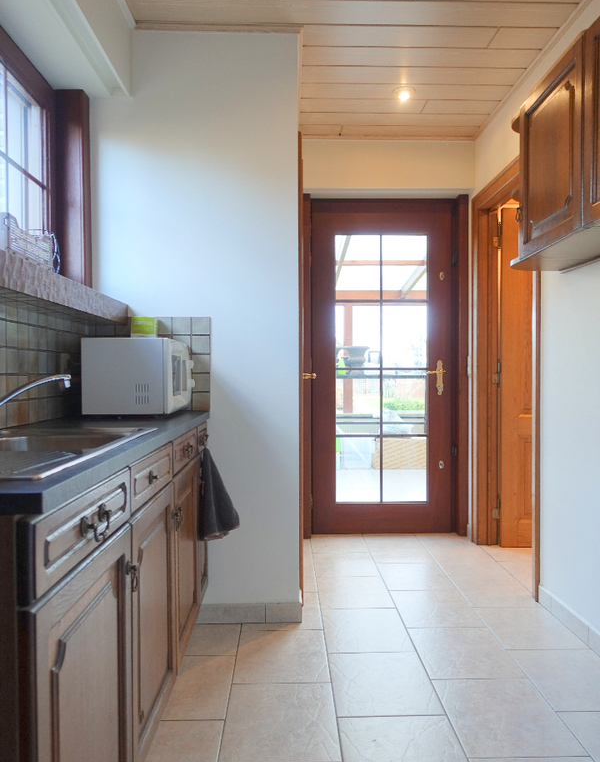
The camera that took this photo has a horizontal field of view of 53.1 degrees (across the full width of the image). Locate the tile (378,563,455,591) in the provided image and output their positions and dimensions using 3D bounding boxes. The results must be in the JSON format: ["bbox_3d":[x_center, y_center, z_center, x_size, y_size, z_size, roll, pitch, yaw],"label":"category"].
[{"bbox_3d":[0.573,0.983,3.010,0.326,0.011,0.402,0,1,-1],"label":"tile"}]

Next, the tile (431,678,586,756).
[{"bbox_3d":[0.613,1.017,1.824,0.331,0.010,0.411,0,1,-1],"label":"tile"}]

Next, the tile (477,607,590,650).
[{"bbox_3d":[0.909,0.992,2.417,0.308,0.011,0.402,0,1,-1],"label":"tile"}]

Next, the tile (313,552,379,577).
[{"bbox_3d":[0.248,1.002,3.263,0.331,0.010,0.411,0,1,-1],"label":"tile"}]

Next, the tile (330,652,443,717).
[{"bbox_3d":[0.274,1.016,2.019,0.331,0.010,0.411,0,1,-1],"label":"tile"}]

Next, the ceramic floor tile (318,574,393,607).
[{"bbox_3d":[0.251,0.986,2.793,0.326,0.011,0.402,0,1,-1],"label":"ceramic floor tile"}]

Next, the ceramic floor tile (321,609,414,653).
[{"bbox_3d":[0.260,0.992,2.388,0.326,0.011,0.402,0,1,-1],"label":"ceramic floor tile"}]

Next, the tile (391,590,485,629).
[{"bbox_3d":[0.583,0.989,2.606,0.326,0.011,0.402,0,1,-1],"label":"tile"}]

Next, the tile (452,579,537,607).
[{"bbox_3d":[0.925,1.004,2.868,0.331,0.010,0.411,0,1,-1],"label":"tile"}]

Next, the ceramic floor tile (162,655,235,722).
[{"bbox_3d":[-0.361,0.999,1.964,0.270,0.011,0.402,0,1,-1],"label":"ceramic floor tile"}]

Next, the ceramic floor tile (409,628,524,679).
[{"bbox_3d":[0.604,1.012,2.238,0.331,0.010,0.411,0,1,-1],"label":"ceramic floor tile"}]

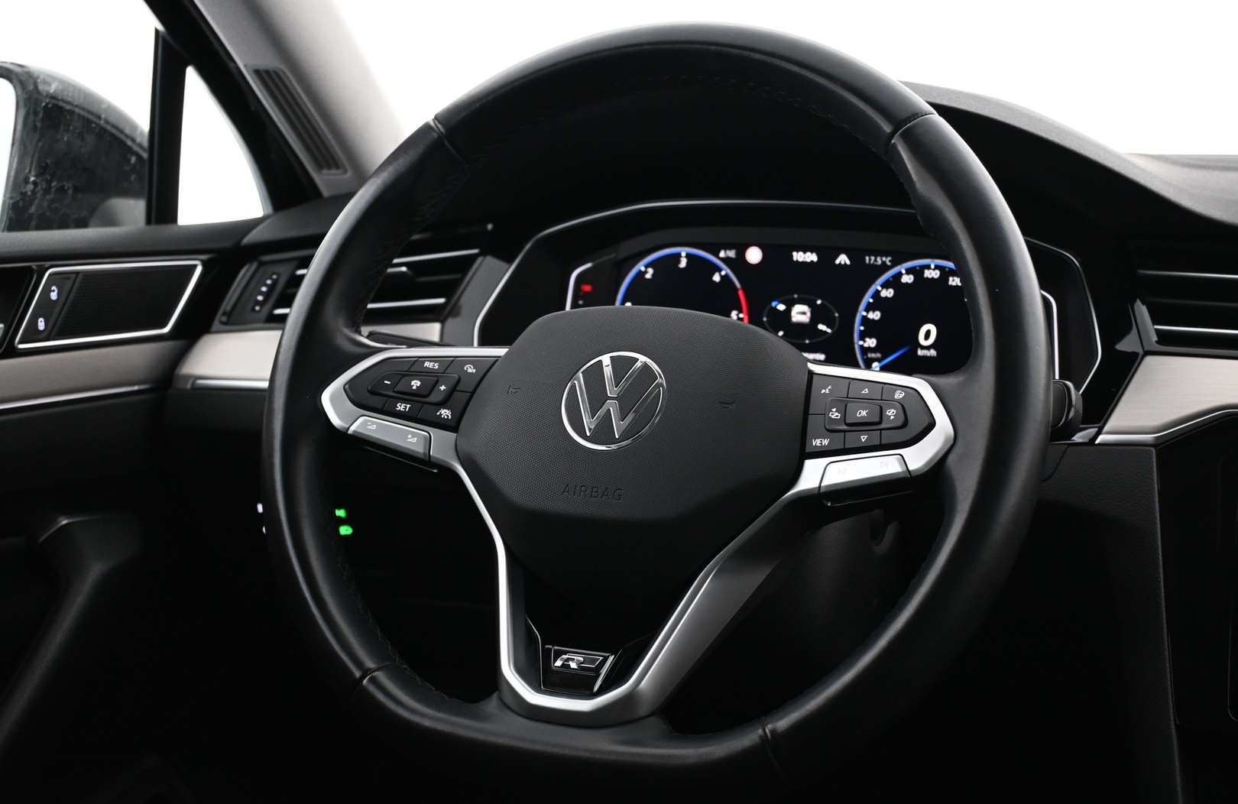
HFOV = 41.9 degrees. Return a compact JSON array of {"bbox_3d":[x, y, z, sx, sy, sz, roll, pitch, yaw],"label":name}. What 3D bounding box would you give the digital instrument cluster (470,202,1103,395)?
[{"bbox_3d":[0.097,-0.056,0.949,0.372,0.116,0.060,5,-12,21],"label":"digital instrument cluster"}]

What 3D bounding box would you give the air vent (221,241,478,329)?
[{"bbox_3d":[-0.168,-0.070,1.033,0.168,0.054,0.040,-1,-11,12],"label":"air vent"}]

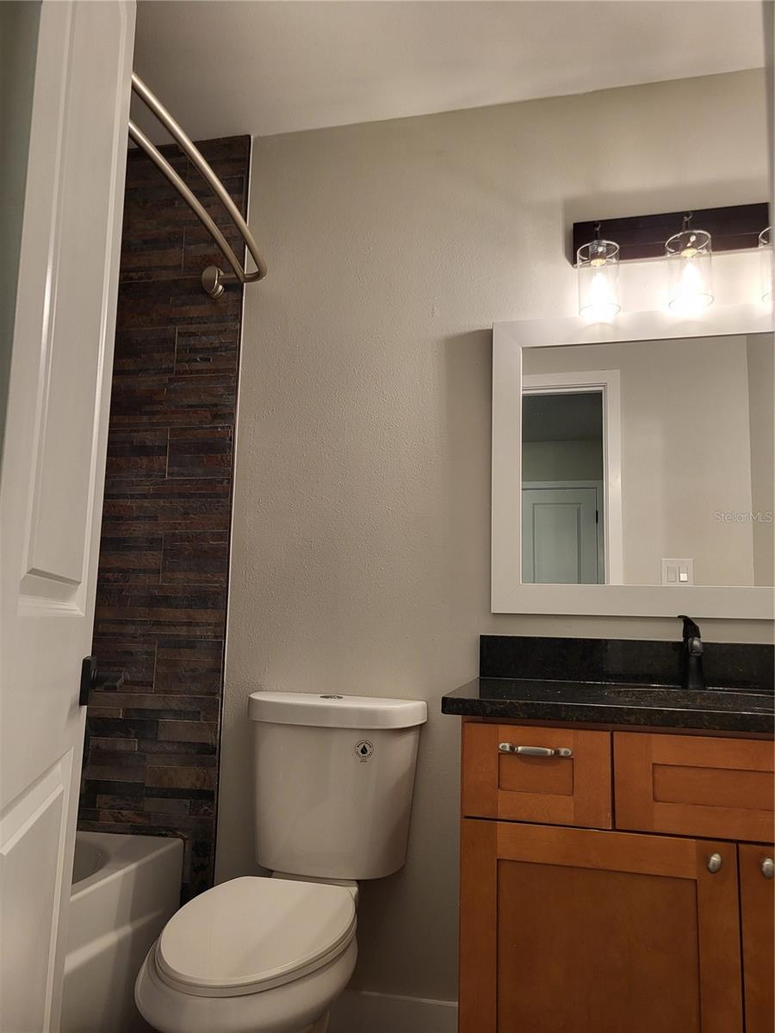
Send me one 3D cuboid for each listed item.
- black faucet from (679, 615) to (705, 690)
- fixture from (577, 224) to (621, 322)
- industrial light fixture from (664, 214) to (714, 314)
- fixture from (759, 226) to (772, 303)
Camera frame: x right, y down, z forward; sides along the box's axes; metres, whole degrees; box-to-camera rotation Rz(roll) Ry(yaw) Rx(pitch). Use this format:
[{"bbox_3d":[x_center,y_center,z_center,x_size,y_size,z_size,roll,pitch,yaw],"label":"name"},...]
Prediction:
[{"bbox_3d":[0.672,0.302,1.710,0.055,0.162,0.135,0,-8,14],"label":"black faucet"},{"bbox_3d":[0.519,-0.610,1.900,0.100,0.225,0.110,0,-8,14],"label":"fixture"},{"bbox_3d":[0.721,-0.611,1.850,0.100,0.225,0.110,0,-8,14],"label":"industrial light fixture"},{"bbox_3d":[0.920,-0.613,1.801,0.100,0.225,0.110,0,-8,14],"label":"fixture"}]

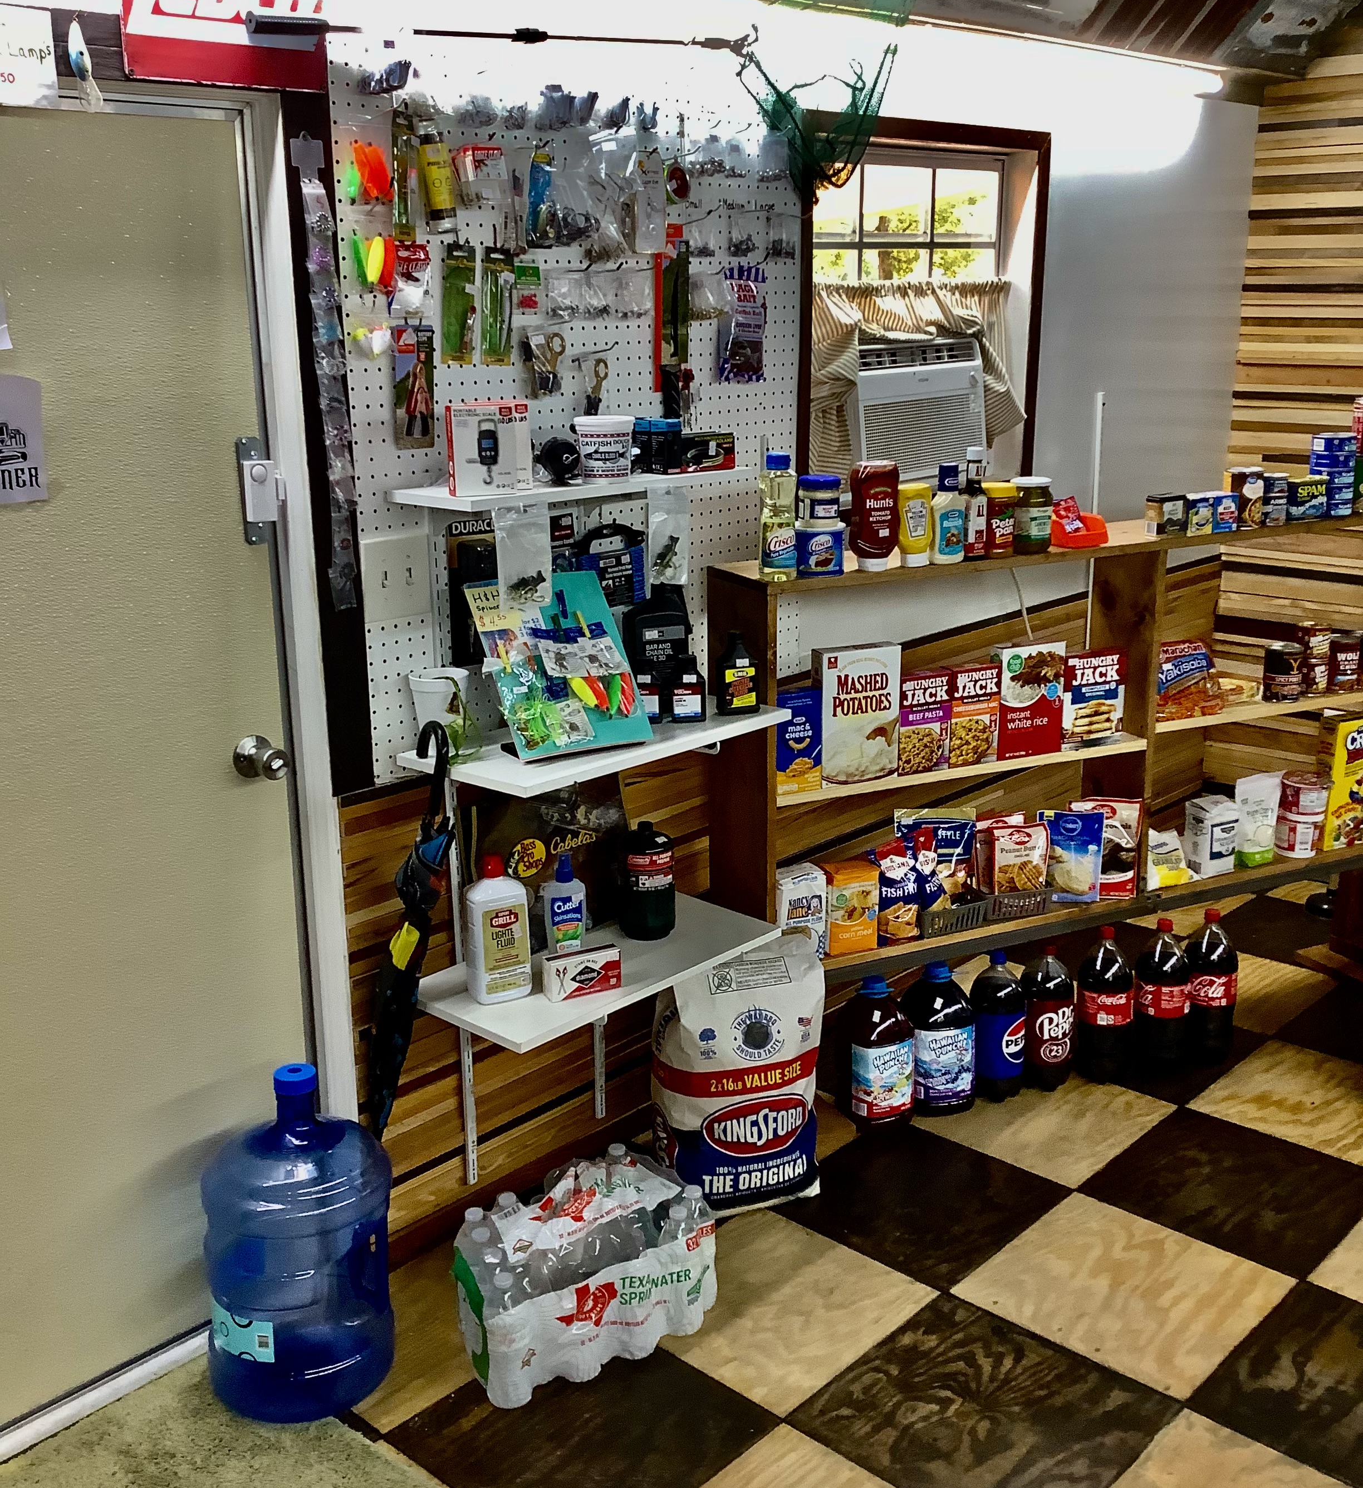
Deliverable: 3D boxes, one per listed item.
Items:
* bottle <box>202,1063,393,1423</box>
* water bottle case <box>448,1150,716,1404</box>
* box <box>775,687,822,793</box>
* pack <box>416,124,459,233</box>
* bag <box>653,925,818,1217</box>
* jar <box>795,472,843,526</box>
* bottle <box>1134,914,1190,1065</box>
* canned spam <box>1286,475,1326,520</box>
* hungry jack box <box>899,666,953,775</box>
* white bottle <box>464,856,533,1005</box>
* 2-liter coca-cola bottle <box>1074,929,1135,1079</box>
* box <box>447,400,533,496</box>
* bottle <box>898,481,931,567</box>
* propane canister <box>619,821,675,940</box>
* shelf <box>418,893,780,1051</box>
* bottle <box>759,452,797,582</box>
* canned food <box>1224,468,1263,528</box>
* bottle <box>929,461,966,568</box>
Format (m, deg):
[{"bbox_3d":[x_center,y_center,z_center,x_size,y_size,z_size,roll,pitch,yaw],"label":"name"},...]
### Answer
[{"bbox_3d":[-0.561,0.699,2.377,0.273,0.495,0.273,1,16,0],"label":"bottle"},{"bbox_3d":[-0.164,0.803,2.528,0.420,0.205,0.272,-12,19,-35],"label":"water bottle case"},{"bbox_3d":[0.203,-0.005,2.888,0.091,0.181,0.033,-8,17,-24],"label":"box"},{"bbox_3d":[-0.352,-0.810,2.331,0.044,0.155,0.038,-13,17,-19],"label":"pack"},{"bbox_3d":[0.097,0.565,2.862,0.282,0.472,0.135,-7,17,-21],"label":"bag"},{"bbox_3d":[0.241,-0.422,2.831,0.075,0.083,0.075,-1,16,0],"label":"jar"},{"bbox_3d":[0.990,0.501,3.353,0.111,0.312,0.111,4,16,17],"label":"bottle"},{"bbox_3d":[1.270,-0.502,3.333,0.100,0.084,0.056,-8,17,-23],"label":"canned spam"},{"bbox_3d":[0.434,-0.041,2.979,0.113,0.185,0.045,-9,18,-26],"label":"hungry jack box"},{"bbox_3d":[-0.285,0.281,2.546,0.098,0.232,0.063,-8,17,-24],"label":"white bottle"},{"bbox_3d":[0.850,0.514,3.244,0.108,0.315,0.108,-1,16,-2],"label":"2-liter coca-cola bottle"},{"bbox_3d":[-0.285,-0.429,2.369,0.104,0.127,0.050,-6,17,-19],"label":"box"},{"bbox_3d":[0.417,-0.390,2.897,0.065,0.145,0.043,-8,17,-24],"label":"bottle"},{"bbox_3d":[-0.059,0.234,2.835,0.100,0.198,0.100,-1,16,0],"label":"propane canister"},{"bbox_3d":[-0.141,0.369,2.755,0.300,0.017,0.606,14,21,41],"label":"shelf"},{"bbox_3d":[0.165,-0.387,2.772,0.063,0.214,0.061,-1,16,0],"label":"bottle"},{"bbox_3d":[1.121,-0.489,3.245,0.069,0.114,0.069,-8,17,-23],"label":"canned food"},{"bbox_3d":[0.480,-0.412,2.906,0.064,0.177,0.043,-5,17,-14],"label":"bottle"}]

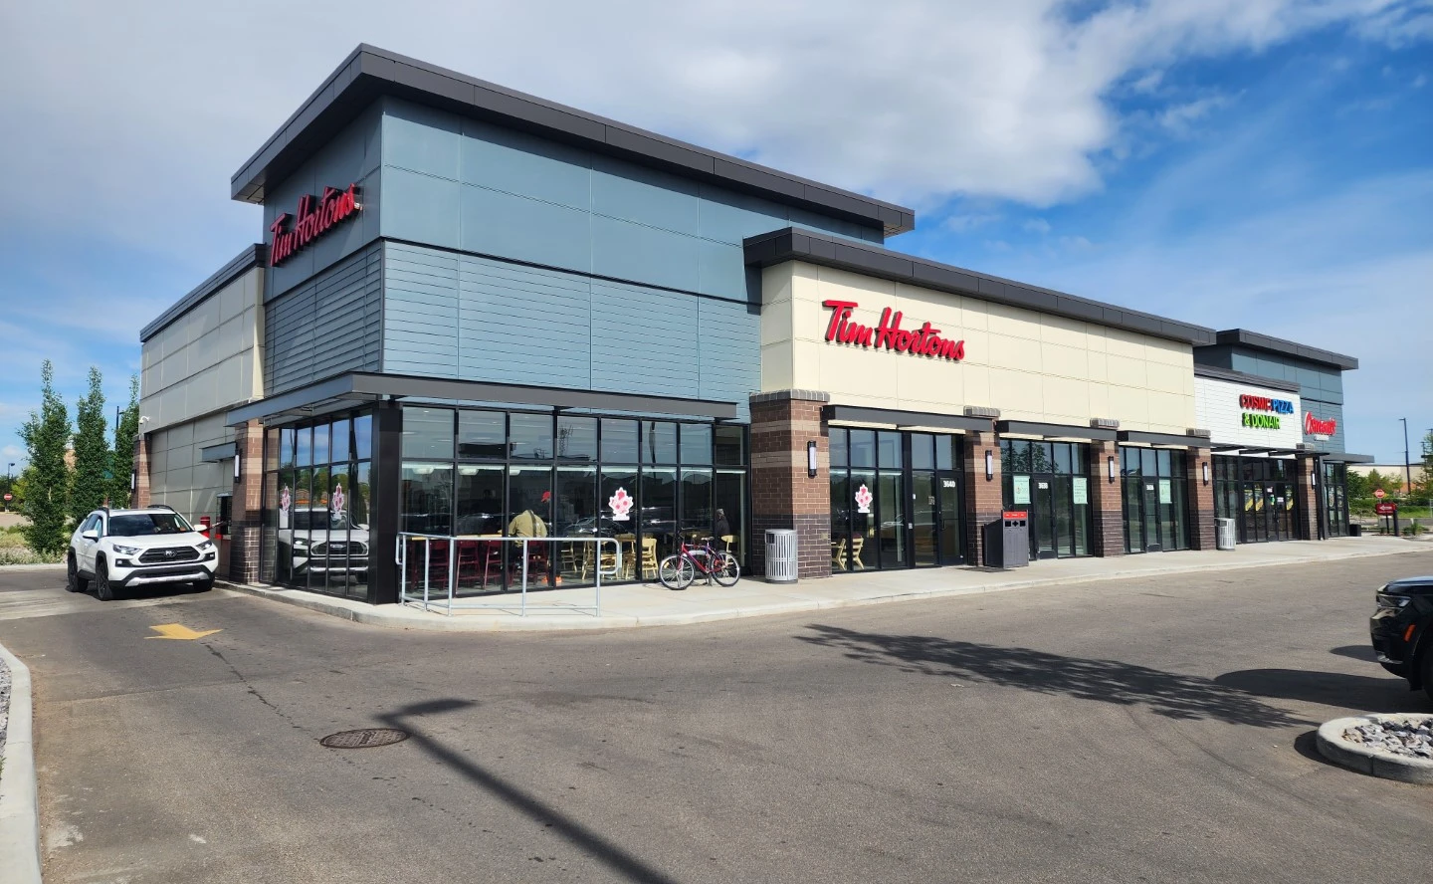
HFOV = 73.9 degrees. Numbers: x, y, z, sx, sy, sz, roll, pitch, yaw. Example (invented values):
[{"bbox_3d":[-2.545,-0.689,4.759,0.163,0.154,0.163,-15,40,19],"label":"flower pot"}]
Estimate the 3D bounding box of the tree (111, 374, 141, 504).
[{"bbox_3d":[-21.764,0.748,35.730,1.700,6.671,1.700,3,-5,-40],"label":"tree"}]

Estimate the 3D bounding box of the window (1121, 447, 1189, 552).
[{"bbox_3d":[13.055,1.733,28.443,4.700,3.080,0.130,3,-5,-40],"label":"window"}]

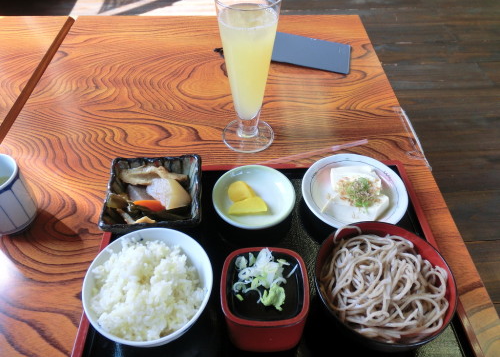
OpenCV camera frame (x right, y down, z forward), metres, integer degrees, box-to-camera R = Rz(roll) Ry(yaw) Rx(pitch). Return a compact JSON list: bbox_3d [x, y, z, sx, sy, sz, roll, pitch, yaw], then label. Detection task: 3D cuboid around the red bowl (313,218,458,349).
[{"bbox_3d":[0.131,0.118,0.417,0.132,0.066,0.132,1,47,0],"label":"red bowl"}]

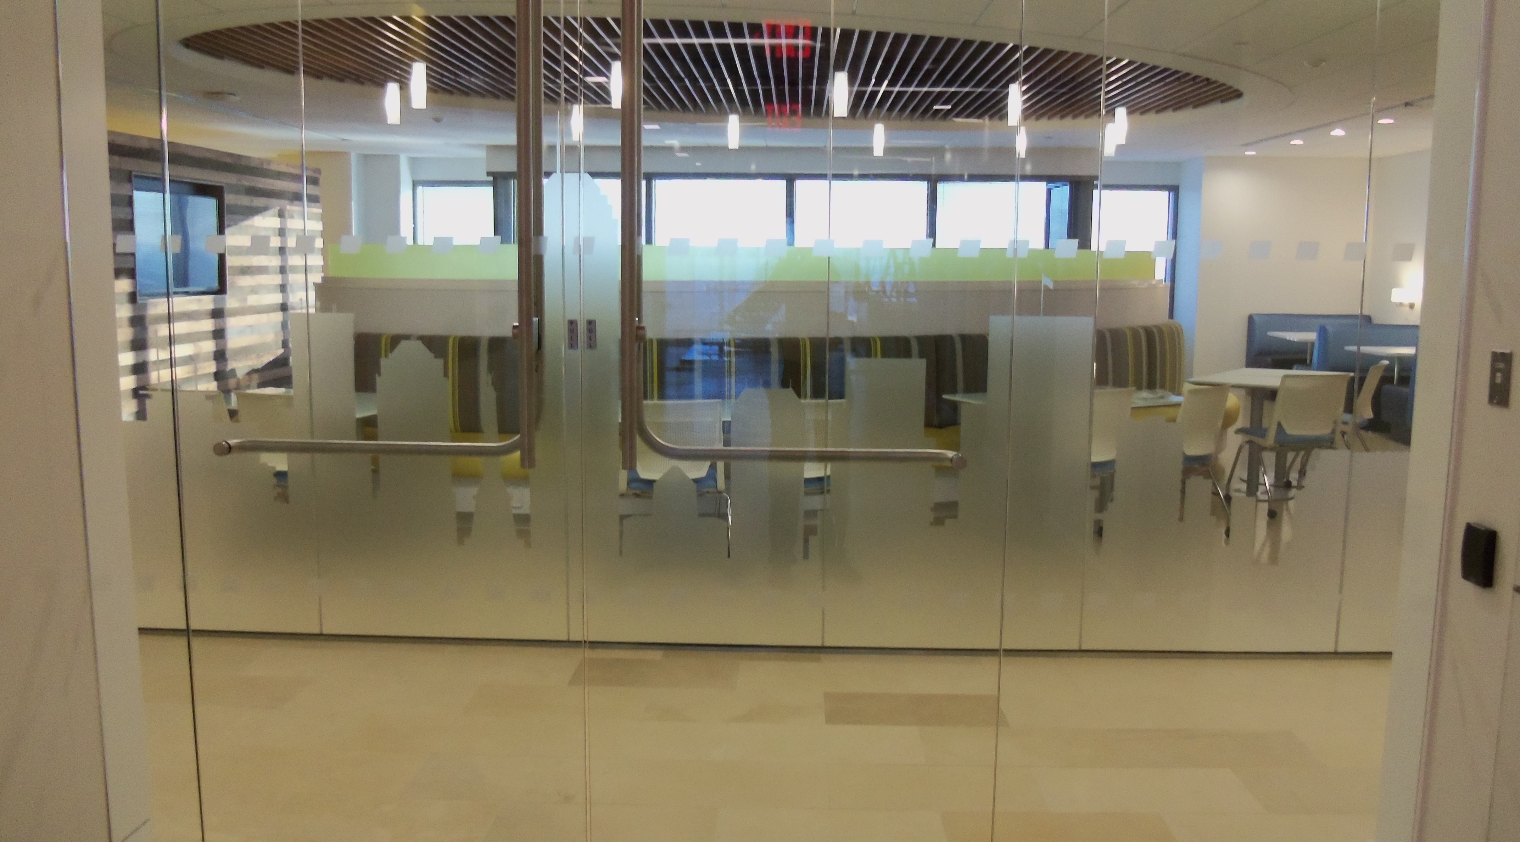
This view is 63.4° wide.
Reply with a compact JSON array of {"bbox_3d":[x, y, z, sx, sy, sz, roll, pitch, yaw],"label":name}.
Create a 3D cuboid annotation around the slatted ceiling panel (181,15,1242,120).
[{"bbox_3d":[0.027,-2.280,8.096,6.800,0.160,3.950,-2,8,-17],"label":"slatted ceiling panel"}]

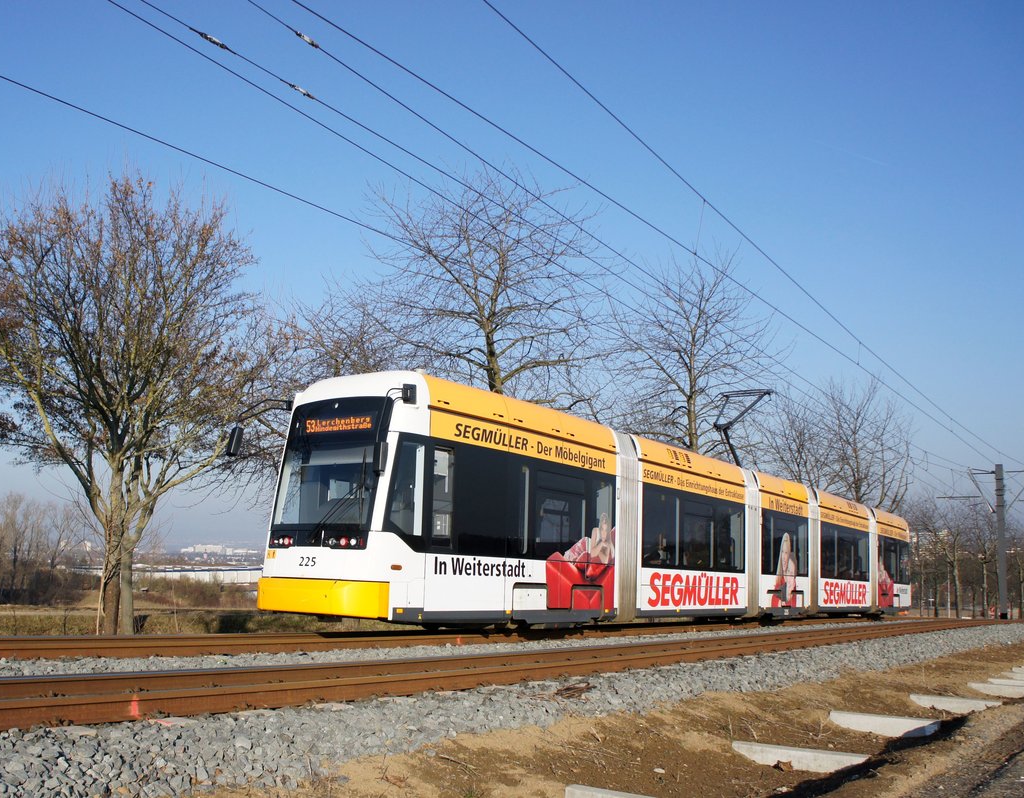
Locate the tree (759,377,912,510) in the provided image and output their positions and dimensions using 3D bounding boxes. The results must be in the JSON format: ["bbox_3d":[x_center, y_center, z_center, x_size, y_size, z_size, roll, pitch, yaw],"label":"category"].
[{"bbox_3d":[15.694,4.401,43.390,7.520,10.850,6.390,2,-9,0],"label":"tree"}]

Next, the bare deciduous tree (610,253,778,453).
[{"bbox_3d":[5.737,1.060,28.685,5.240,11.550,5.240,2,-9,0],"label":"bare deciduous tree"}]

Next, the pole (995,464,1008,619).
[{"bbox_3d":[23.175,6.718,42.565,0.380,7.240,0.380,-5,-10,35],"label":"pole"}]

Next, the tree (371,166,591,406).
[{"bbox_3d":[-0.797,-0.261,21.880,5.740,11.200,5.570,2,-9,0],"label":"tree"}]

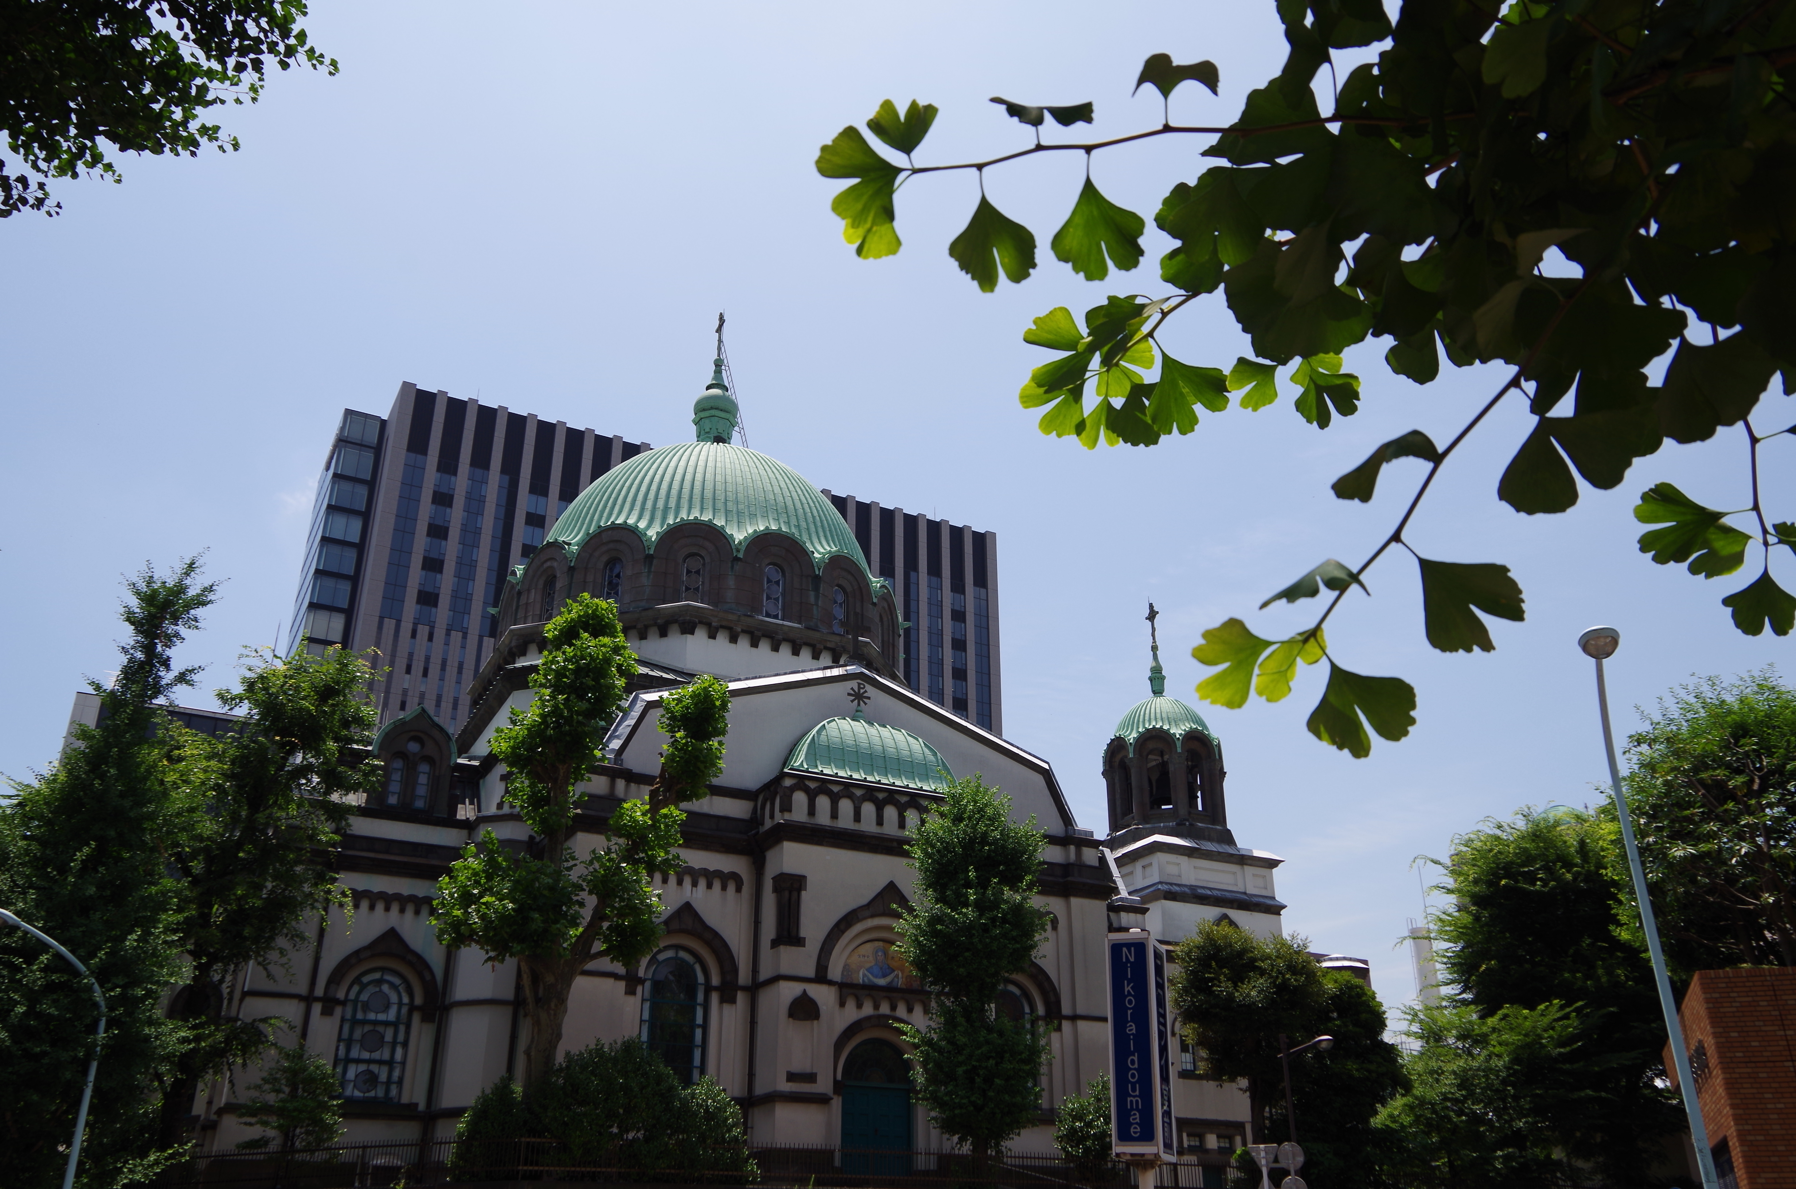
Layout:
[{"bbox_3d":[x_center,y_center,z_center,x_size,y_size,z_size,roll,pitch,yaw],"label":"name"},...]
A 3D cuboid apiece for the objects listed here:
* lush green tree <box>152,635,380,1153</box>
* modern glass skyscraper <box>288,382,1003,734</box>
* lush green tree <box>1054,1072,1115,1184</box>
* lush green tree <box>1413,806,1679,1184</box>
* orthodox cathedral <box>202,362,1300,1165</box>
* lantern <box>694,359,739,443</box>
[{"bbox_3d":[-14.901,7.155,30.800,4.900,13.000,4.900,11,-26,-23],"label":"lush green tree"},{"bbox_3d":[-34.154,32.458,186.543,98.700,102.000,29.000,12,-26,-27],"label":"modern glass skyscraper"},{"bbox_3d":[4.186,12.004,29.372,1.700,3.000,1.700,-3,-23,7],"label":"lush green tree"},{"bbox_3d":[13.901,8.879,28.762,5.200,8.800,5.200,-10,-25,22],"label":"lush green tree"},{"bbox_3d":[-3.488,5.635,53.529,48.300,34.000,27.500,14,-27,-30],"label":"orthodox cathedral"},{"bbox_3d":[-7.634,-8.168,56.551,1.800,4.100,1.800,14,-27,-30],"label":"lantern"}]

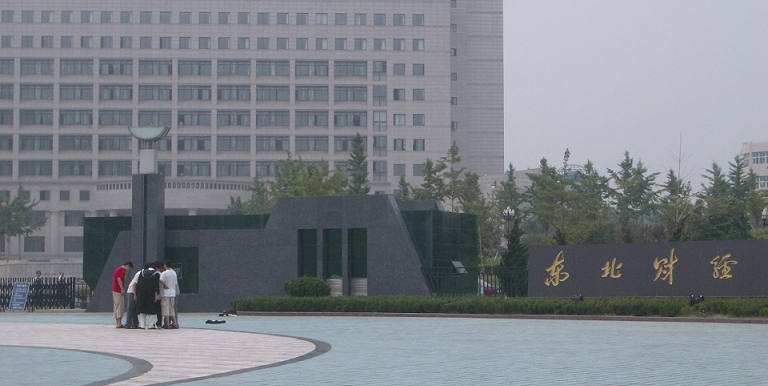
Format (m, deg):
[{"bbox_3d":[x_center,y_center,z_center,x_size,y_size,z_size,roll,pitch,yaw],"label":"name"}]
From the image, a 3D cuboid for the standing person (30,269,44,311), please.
[{"bbox_3d":[-14.642,4.106,69.500,0.500,1.680,0.320,0,-3,-5],"label":"standing person"}]

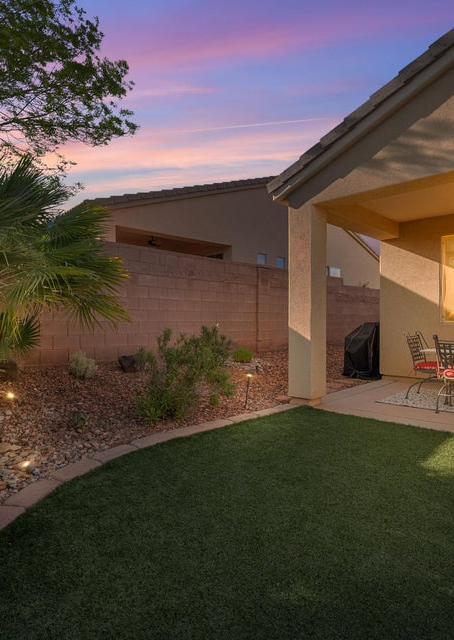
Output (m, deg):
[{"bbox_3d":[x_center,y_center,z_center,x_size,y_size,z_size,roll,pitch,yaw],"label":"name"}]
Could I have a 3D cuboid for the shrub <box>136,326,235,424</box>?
[{"bbox_3d":[-0.455,0.530,4.100,1.080,0.940,1.000,0,0,0],"label":"shrub"}]

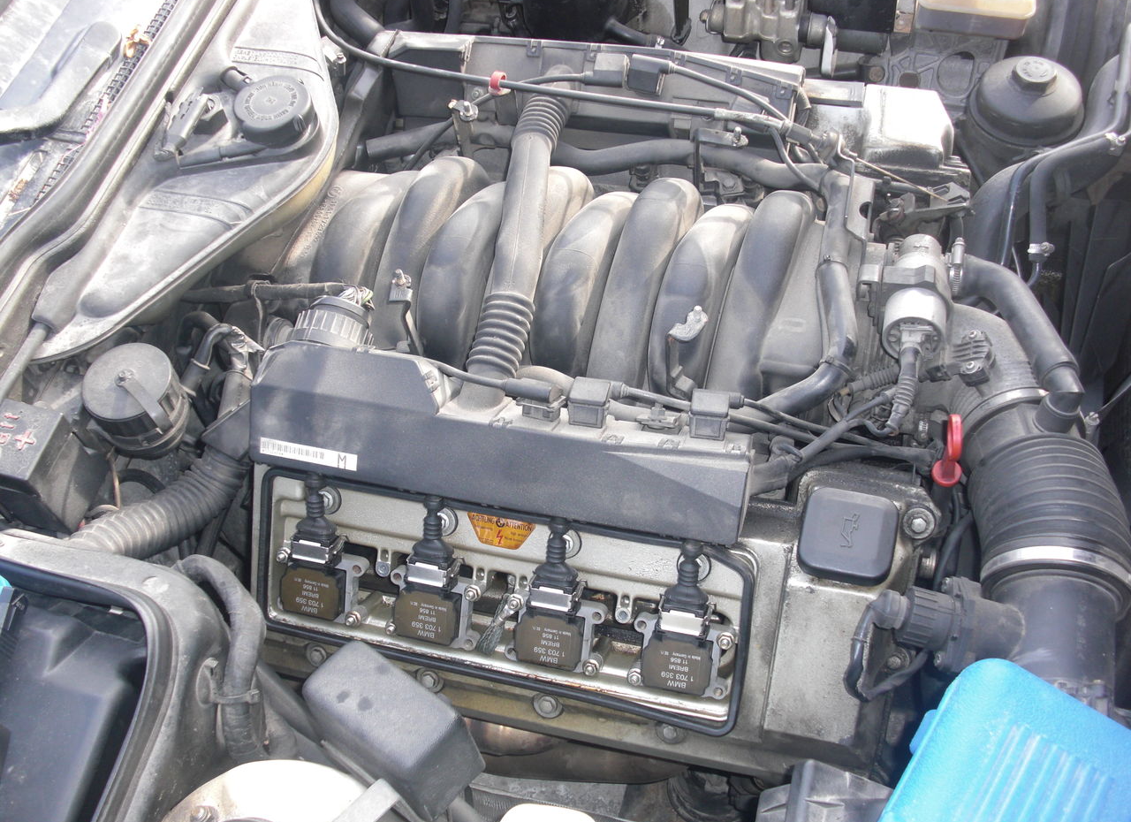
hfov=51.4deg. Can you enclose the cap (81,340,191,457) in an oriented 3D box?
[{"bbox_3d":[-0.336,-0.010,0.927,0.069,0.052,0.069,-1,58,2],"label":"cap"}]

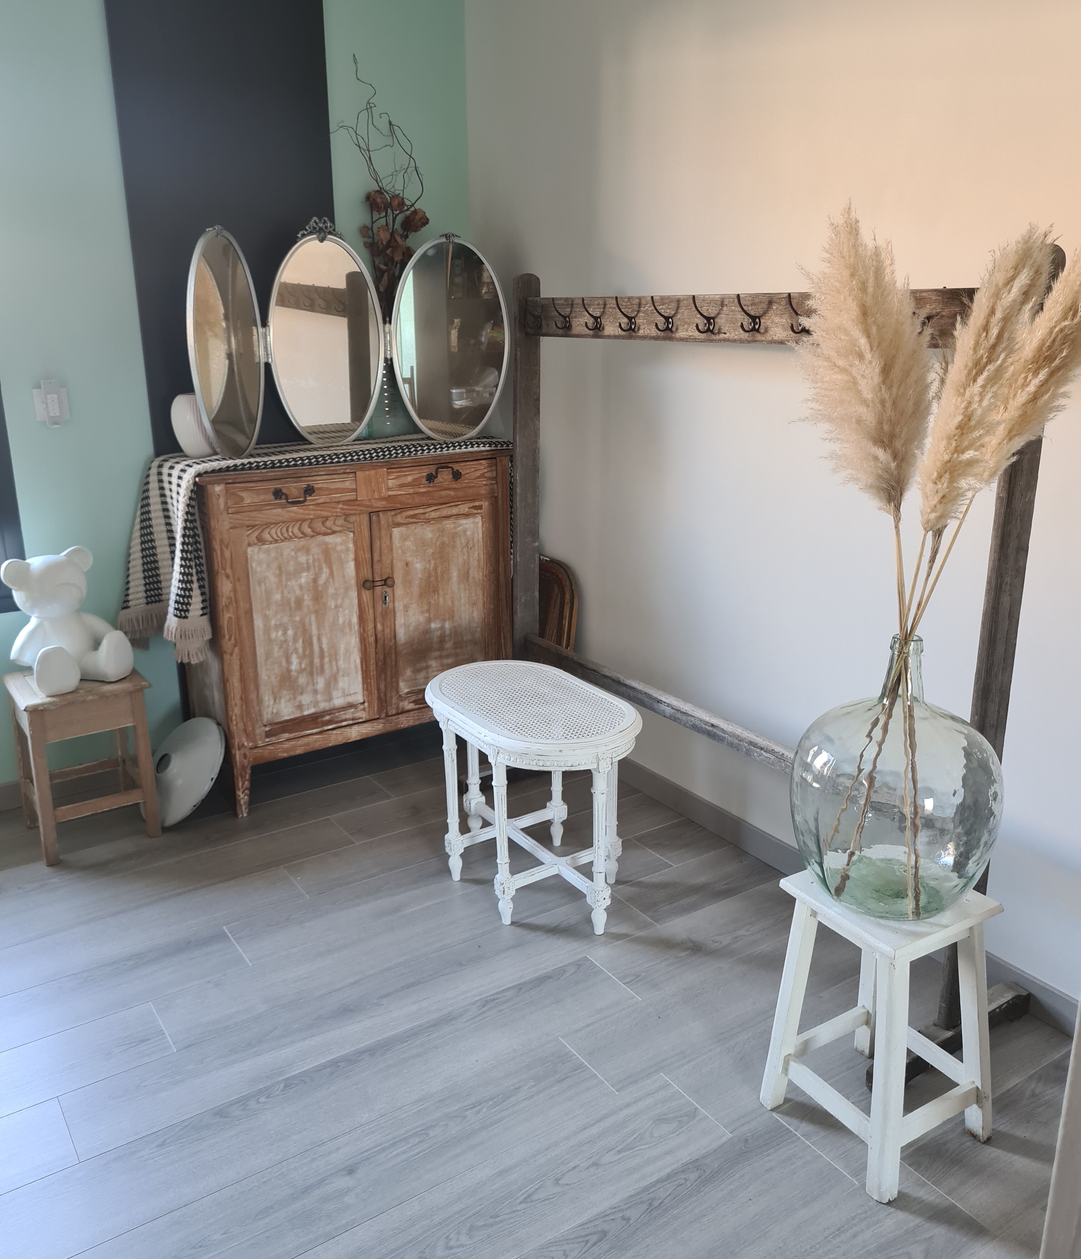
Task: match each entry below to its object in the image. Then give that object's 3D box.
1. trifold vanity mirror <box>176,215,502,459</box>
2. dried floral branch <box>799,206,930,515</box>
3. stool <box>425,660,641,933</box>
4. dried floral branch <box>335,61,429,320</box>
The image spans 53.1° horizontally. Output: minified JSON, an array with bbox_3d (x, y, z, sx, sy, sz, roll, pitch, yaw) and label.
[{"bbox_3d":[-0.540,-0.815,3.011,0.953,0.621,0.239,-11,20,-32],"label":"trifold vanity mirror"},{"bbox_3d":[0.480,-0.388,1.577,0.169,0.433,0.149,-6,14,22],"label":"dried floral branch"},{"bbox_3d":[-0.020,0.388,2.592,0.392,0.475,0.601,-11,20,-32],"label":"stool"},{"bbox_3d":[-0.448,-1.252,3.117,0.280,0.706,0.184,-11,20,-32],"label":"dried floral branch"}]

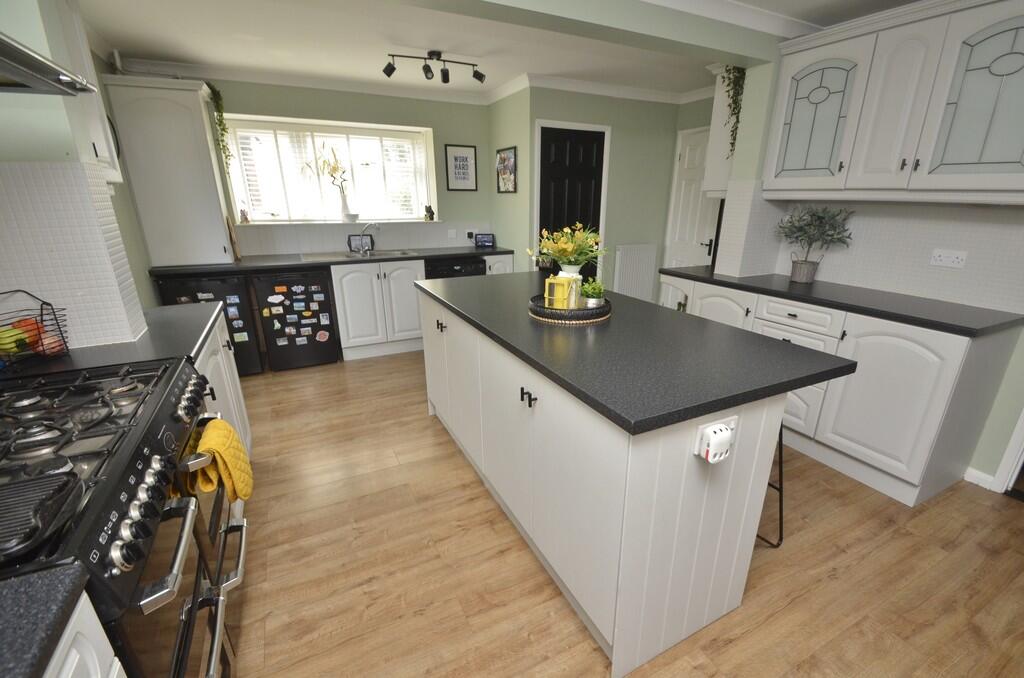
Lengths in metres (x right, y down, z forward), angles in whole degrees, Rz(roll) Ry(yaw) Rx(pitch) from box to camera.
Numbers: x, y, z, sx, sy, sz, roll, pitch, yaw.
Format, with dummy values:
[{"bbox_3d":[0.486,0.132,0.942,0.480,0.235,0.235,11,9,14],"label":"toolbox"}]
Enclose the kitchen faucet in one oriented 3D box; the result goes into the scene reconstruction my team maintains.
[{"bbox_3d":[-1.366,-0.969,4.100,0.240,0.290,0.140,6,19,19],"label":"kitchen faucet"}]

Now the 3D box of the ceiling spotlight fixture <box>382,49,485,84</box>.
[{"bbox_3d":[-0.572,-2.057,3.223,0.780,0.190,0.130,-9,20,-24],"label":"ceiling spotlight fixture"}]

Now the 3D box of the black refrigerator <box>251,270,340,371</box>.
[{"bbox_3d":[-1.918,-0.215,3.837,0.550,0.840,0.570,-9,20,-24],"label":"black refrigerator"}]

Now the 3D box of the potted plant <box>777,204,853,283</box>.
[{"bbox_3d":[1.881,-0.591,2.706,0.274,0.470,0.365,-9,20,-25],"label":"potted plant"}]

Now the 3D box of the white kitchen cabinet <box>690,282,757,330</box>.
[{"bbox_3d":[1.427,0.013,2.954,0.025,0.744,0.480,-9,20,-25],"label":"white kitchen cabinet"}]

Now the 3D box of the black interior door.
[{"bbox_3d":[0.614,-1.064,4.480,0.735,2.040,0.050,-9,20,-24],"label":"black interior door"}]

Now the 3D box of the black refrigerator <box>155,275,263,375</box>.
[{"bbox_3d":[-2.458,-0.134,3.592,0.550,0.840,0.570,-9,20,-24],"label":"black refrigerator"}]

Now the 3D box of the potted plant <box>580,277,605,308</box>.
[{"bbox_3d":[0.400,-0.235,2.118,0.122,0.142,0.122,0,18,0],"label":"potted plant"}]

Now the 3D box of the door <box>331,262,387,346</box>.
[{"bbox_3d":[-1.325,-0.289,3.735,0.396,0.727,0.022,-9,20,-25],"label":"door"}]

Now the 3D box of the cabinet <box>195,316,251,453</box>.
[{"bbox_3d":[-1.532,0.428,1.787,0.580,0.870,0.880,-9,20,-24],"label":"cabinet"}]

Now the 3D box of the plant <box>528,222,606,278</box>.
[{"bbox_3d":[0.284,-0.355,2.084,0.345,0.391,0.325,-9,20,-25],"label":"plant"}]

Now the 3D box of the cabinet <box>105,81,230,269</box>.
[{"bbox_3d":[-2.673,-1.289,3.421,0.558,1.343,0.345,-9,20,-25],"label":"cabinet"}]

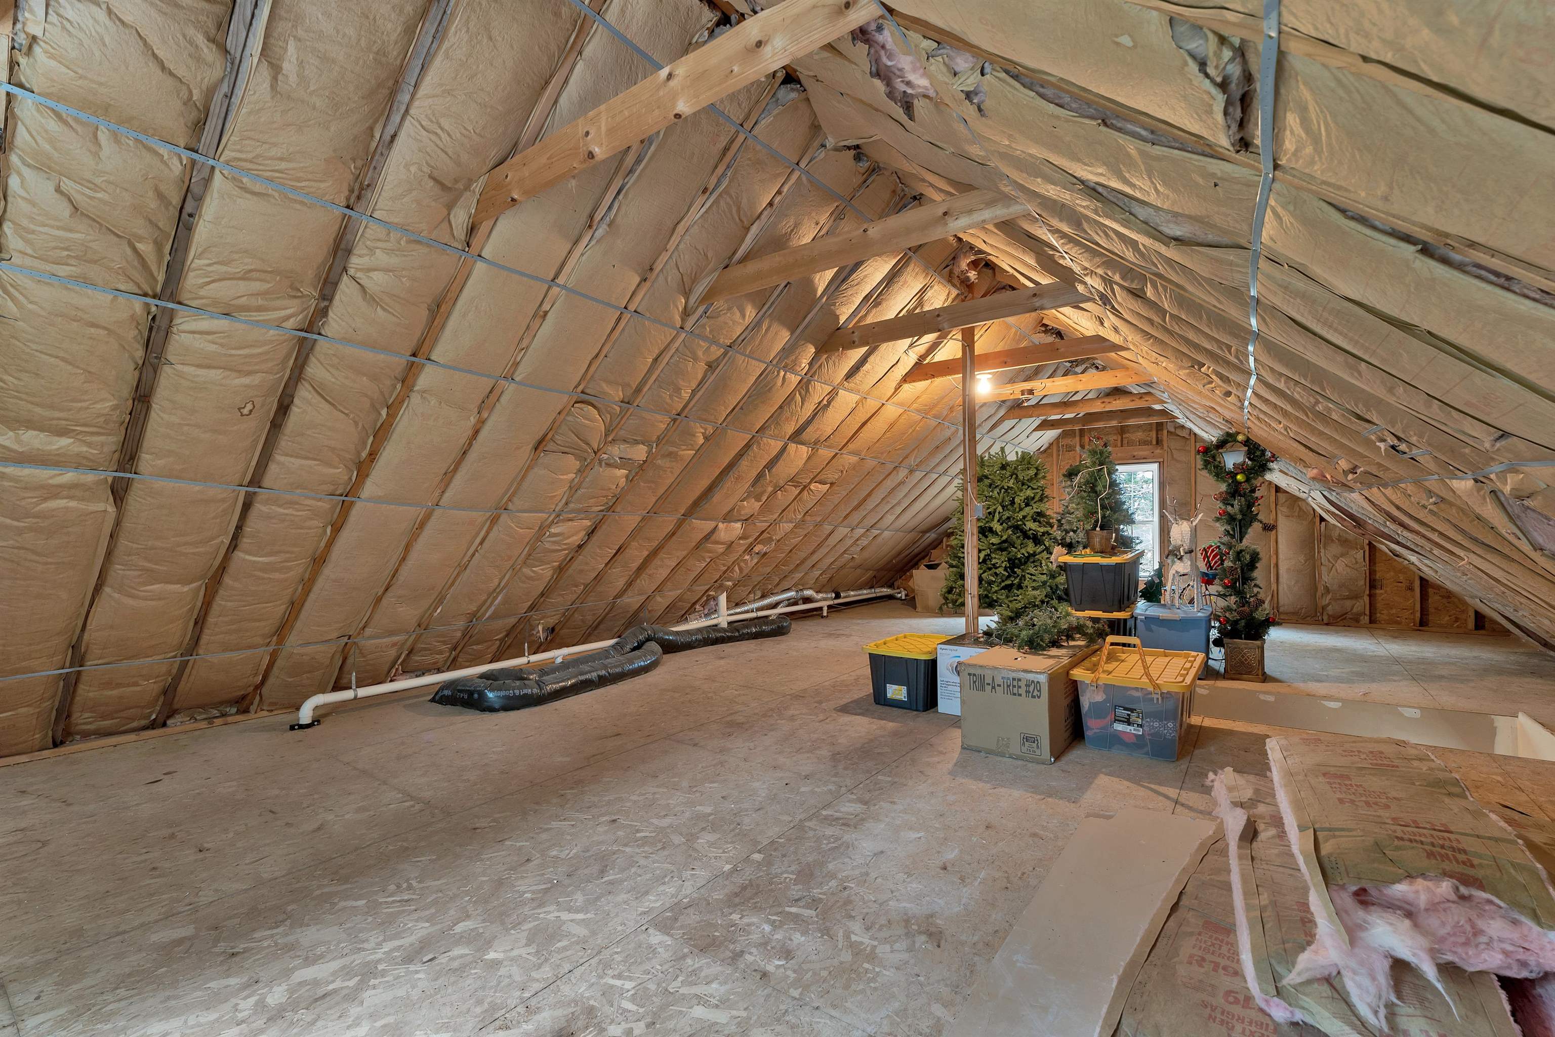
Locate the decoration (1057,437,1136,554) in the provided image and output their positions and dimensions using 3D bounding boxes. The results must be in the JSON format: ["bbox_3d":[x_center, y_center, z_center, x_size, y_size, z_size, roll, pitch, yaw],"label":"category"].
[{"bbox_3d":[2.461,-0.182,4.989,0.520,0.900,0.500,0,-1,37],"label":"decoration"}]

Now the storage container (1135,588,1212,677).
[{"bbox_3d":[3.404,1.025,5.543,0.530,0.500,0.820,-1,-1,36],"label":"storage container"}]

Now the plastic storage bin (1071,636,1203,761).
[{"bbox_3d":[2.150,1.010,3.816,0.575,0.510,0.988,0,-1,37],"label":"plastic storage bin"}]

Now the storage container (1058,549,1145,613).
[{"bbox_3d":[2.509,0.483,4.970,0.477,0.386,0.750,0,-1,37],"label":"storage container"}]

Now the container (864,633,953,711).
[{"bbox_3d":[1.001,1.079,4.595,0.509,0.380,0.782,0,-1,33],"label":"container"}]

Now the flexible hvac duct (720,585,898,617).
[{"bbox_3d":[0.673,1.110,9.070,0.300,0.290,4.600,-1,-1,36],"label":"flexible hvac duct"}]

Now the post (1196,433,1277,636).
[{"bbox_3d":[3.724,0.204,5.253,0.520,1.820,0.450,0,-1,37],"label":"post"}]

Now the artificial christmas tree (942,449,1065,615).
[{"bbox_3d":[2.577,0.252,7.388,1.400,2.120,1.380,-1,-1,36],"label":"artificial christmas tree"}]

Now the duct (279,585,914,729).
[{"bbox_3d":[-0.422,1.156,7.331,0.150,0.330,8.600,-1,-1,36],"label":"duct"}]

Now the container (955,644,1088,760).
[{"bbox_3d":[1.519,1.028,3.839,0.475,0.470,1.050,0,-1,38],"label":"container"}]

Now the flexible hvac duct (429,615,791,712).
[{"bbox_3d":[-0.916,1.139,5.823,0.730,0.270,4.000,0,-1,37],"label":"flexible hvac duct"}]

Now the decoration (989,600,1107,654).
[{"bbox_3d":[1.664,0.652,4.031,0.680,0.280,0.480,-1,-1,36],"label":"decoration"}]

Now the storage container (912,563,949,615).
[{"bbox_3d":[2.349,1.024,9.514,0.550,0.660,0.500,-1,-1,36],"label":"storage container"}]

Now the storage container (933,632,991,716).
[{"bbox_3d":[1.365,1.045,4.348,0.370,0.444,0.566,0,-1,35],"label":"storage container"}]

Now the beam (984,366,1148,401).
[{"bbox_3d":[2.521,-1.223,6.046,1.820,0.140,0.040,-1,-1,36],"label":"beam"}]

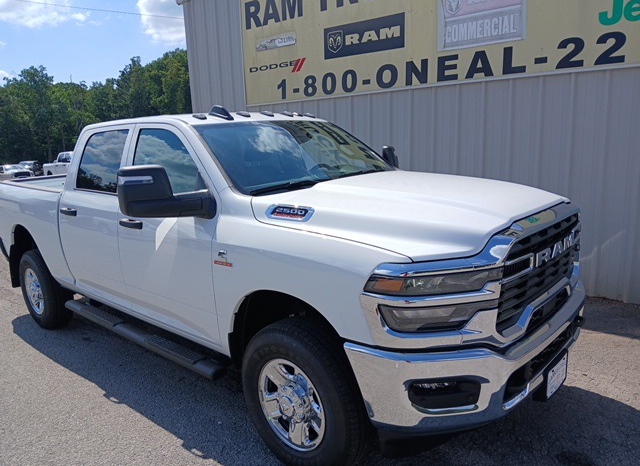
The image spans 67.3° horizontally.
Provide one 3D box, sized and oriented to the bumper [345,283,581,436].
[{"bbox_3d":[1.014,0.551,2.755,0.660,0.420,2.000,6,14,41],"label":"bumper"}]

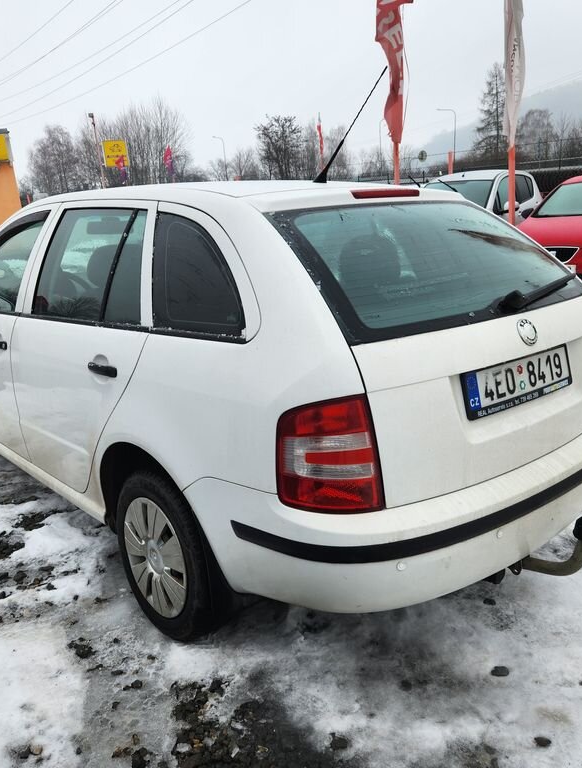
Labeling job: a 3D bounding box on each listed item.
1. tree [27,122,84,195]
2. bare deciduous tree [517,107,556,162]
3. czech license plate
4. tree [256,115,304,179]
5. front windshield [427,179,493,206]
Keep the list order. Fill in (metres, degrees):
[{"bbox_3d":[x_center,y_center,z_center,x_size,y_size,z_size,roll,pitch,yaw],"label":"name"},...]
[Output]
[{"bbox_3d":[-20.564,-18.170,60.416,5.200,9.310,5.200,-9,16,-16],"label":"tree"},{"bbox_3d":[29.090,-27.789,80.386,5.000,9.082,5.000,1,16,20],"label":"bare deciduous tree"},{"bbox_3d":[0.654,-0.013,1.929,0.530,0.122,0.020,-14,4,-38],"label":"czech license plate"},{"bbox_3d":[-0.737,-16.014,50.389,3.800,7.518,3.800,-4,15,0],"label":"tree"},{"bbox_3d":[2.428,-2.853,10.365,1.330,0.160,0.790,8,56,39],"label":"front windshield"}]

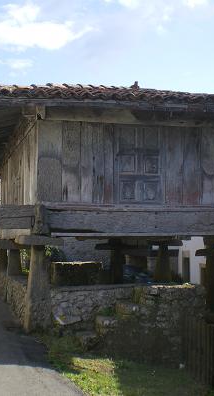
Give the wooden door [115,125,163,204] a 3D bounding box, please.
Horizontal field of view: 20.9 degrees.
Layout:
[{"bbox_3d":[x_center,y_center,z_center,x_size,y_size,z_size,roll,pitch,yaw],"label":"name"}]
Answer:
[{"bbox_3d":[0.628,-0.638,11.313,0.995,1.572,0.080,1,-3,-14],"label":"wooden door"}]

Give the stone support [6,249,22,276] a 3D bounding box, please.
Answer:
[{"bbox_3d":[-2.150,1.491,13.400,0.310,0.670,0.310,1,-5,-16],"label":"stone support"}]

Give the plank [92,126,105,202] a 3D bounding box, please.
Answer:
[{"bbox_3d":[-0.169,-0.656,11.108,0.235,1.526,0.060,1,-3,-14],"label":"plank"}]

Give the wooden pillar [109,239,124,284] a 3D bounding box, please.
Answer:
[{"bbox_3d":[0.229,1.546,14.000,0.340,1.150,0.340,1,-5,-16],"label":"wooden pillar"}]

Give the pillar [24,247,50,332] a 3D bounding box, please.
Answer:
[{"bbox_3d":[-1.433,1.866,11.950,0.531,1.814,0.531,1,-4,-12],"label":"pillar"}]

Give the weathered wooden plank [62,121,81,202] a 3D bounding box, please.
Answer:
[{"bbox_3d":[-0.665,-0.660,10.762,0.359,1.523,0.060,1,-5,-16],"label":"weathered wooden plank"}]

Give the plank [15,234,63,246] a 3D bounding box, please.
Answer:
[{"bbox_3d":[-1.247,0.791,10.790,0.860,0.210,0.860,1,-3,-14],"label":"plank"}]

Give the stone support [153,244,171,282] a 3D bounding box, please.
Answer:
[{"bbox_3d":[1.590,1.876,16.600,0.480,1.200,0.480,1,-5,-16],"label":"stone support"}]

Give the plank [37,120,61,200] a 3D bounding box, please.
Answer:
[{"bbox_3d":[-1.074,-0.680,10.887,0.452,1.533,0.060,1,-3,-14],"label":"plank"}]

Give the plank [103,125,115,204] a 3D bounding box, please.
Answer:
[{"bbox_3d":[0.036,-0.644,11.158,0.208,1.543,0.060,1,-3,-14],"label":"plank"}]

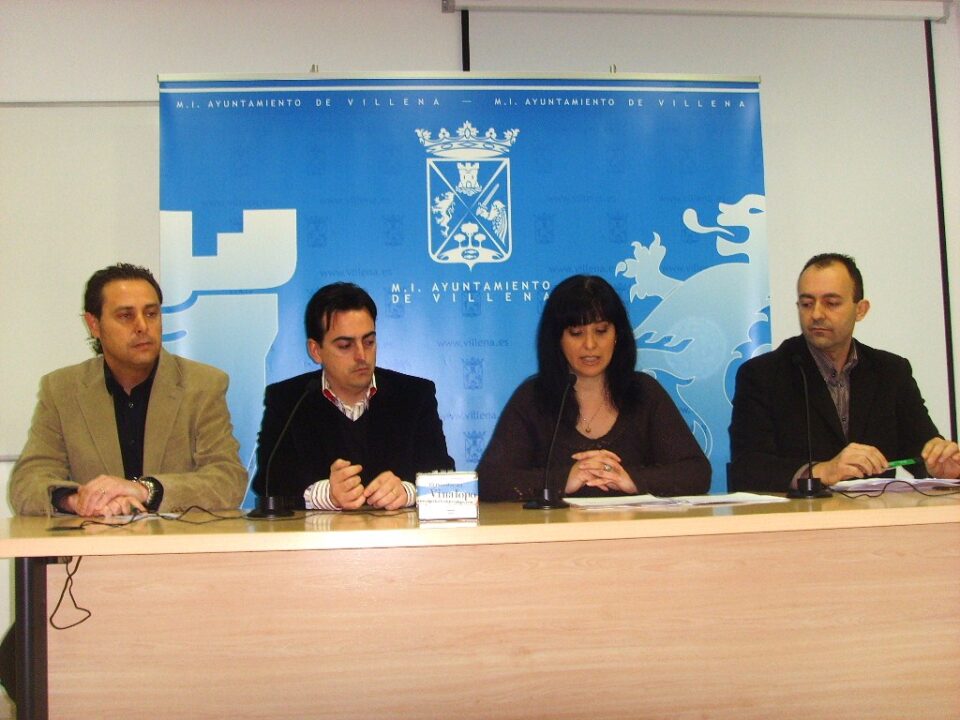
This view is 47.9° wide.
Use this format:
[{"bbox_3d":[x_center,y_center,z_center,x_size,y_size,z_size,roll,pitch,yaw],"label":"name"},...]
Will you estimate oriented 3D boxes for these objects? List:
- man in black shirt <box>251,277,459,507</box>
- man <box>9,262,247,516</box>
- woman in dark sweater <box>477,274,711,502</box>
[{"bbox_3d":[-0.279,0.428,2.450,0.530,1.290,0.760,-1,-4,-8],"label":"man in black shirt"},{"bbox_3d":[-0.782,0.415,2.430,0.580,1.340,0.760,-1,-4,-11],"label":"man"},{"bbox_3d":[0.270,0.421,2.500,0.550,1.280,0.740,-2,-4,-1],"label":"woman in dark sweater"}]

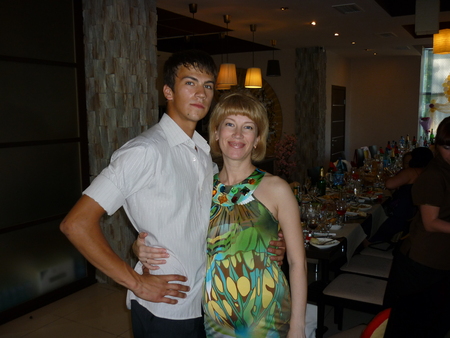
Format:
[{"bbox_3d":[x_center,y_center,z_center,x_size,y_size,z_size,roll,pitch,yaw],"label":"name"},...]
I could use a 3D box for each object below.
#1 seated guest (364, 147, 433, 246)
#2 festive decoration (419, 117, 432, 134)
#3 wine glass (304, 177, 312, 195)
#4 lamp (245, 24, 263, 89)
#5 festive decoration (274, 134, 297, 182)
[{"bbox_3d":[1.660,0.436,4.096,0.720,1.260,0.520,4,9,30],"label":"seated guest"},{"bbox_3d":[4.064,-0.878,8.700,0.280,0.360,0.280,4,9,30],"label":"festive decoration"},{"bbox_3d":[0.873,0.174,4.480,0.075,0.188,0.075,4,9,30],"label":"wine glass"},{"bbox_3d":[0.370,-1.459,5.590,0.222,0.803,0.222,0,8,0],"label":"lamp"},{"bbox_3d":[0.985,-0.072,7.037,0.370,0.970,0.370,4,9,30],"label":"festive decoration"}]

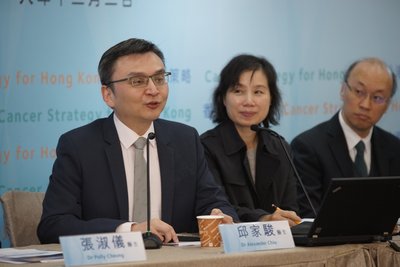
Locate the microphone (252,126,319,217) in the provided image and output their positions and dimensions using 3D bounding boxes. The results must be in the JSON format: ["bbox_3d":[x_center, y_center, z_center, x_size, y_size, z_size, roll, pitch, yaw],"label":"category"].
[{"bbox_3d":[0.291,0.154,6.850,0.320,0.360,0.110,1,2,34],"label":"microphone"}]

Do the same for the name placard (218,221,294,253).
[{"bbox_3d":[0.155,0.292,6.288,0.255,0.080,0.045,-2,2,-38],"label":"name placard"}]

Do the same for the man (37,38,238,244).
[{"bbox_3d":[-0.109,0.379,6.525,0.640,1.320,0.800,-2,2,-36],"label":"man"}]

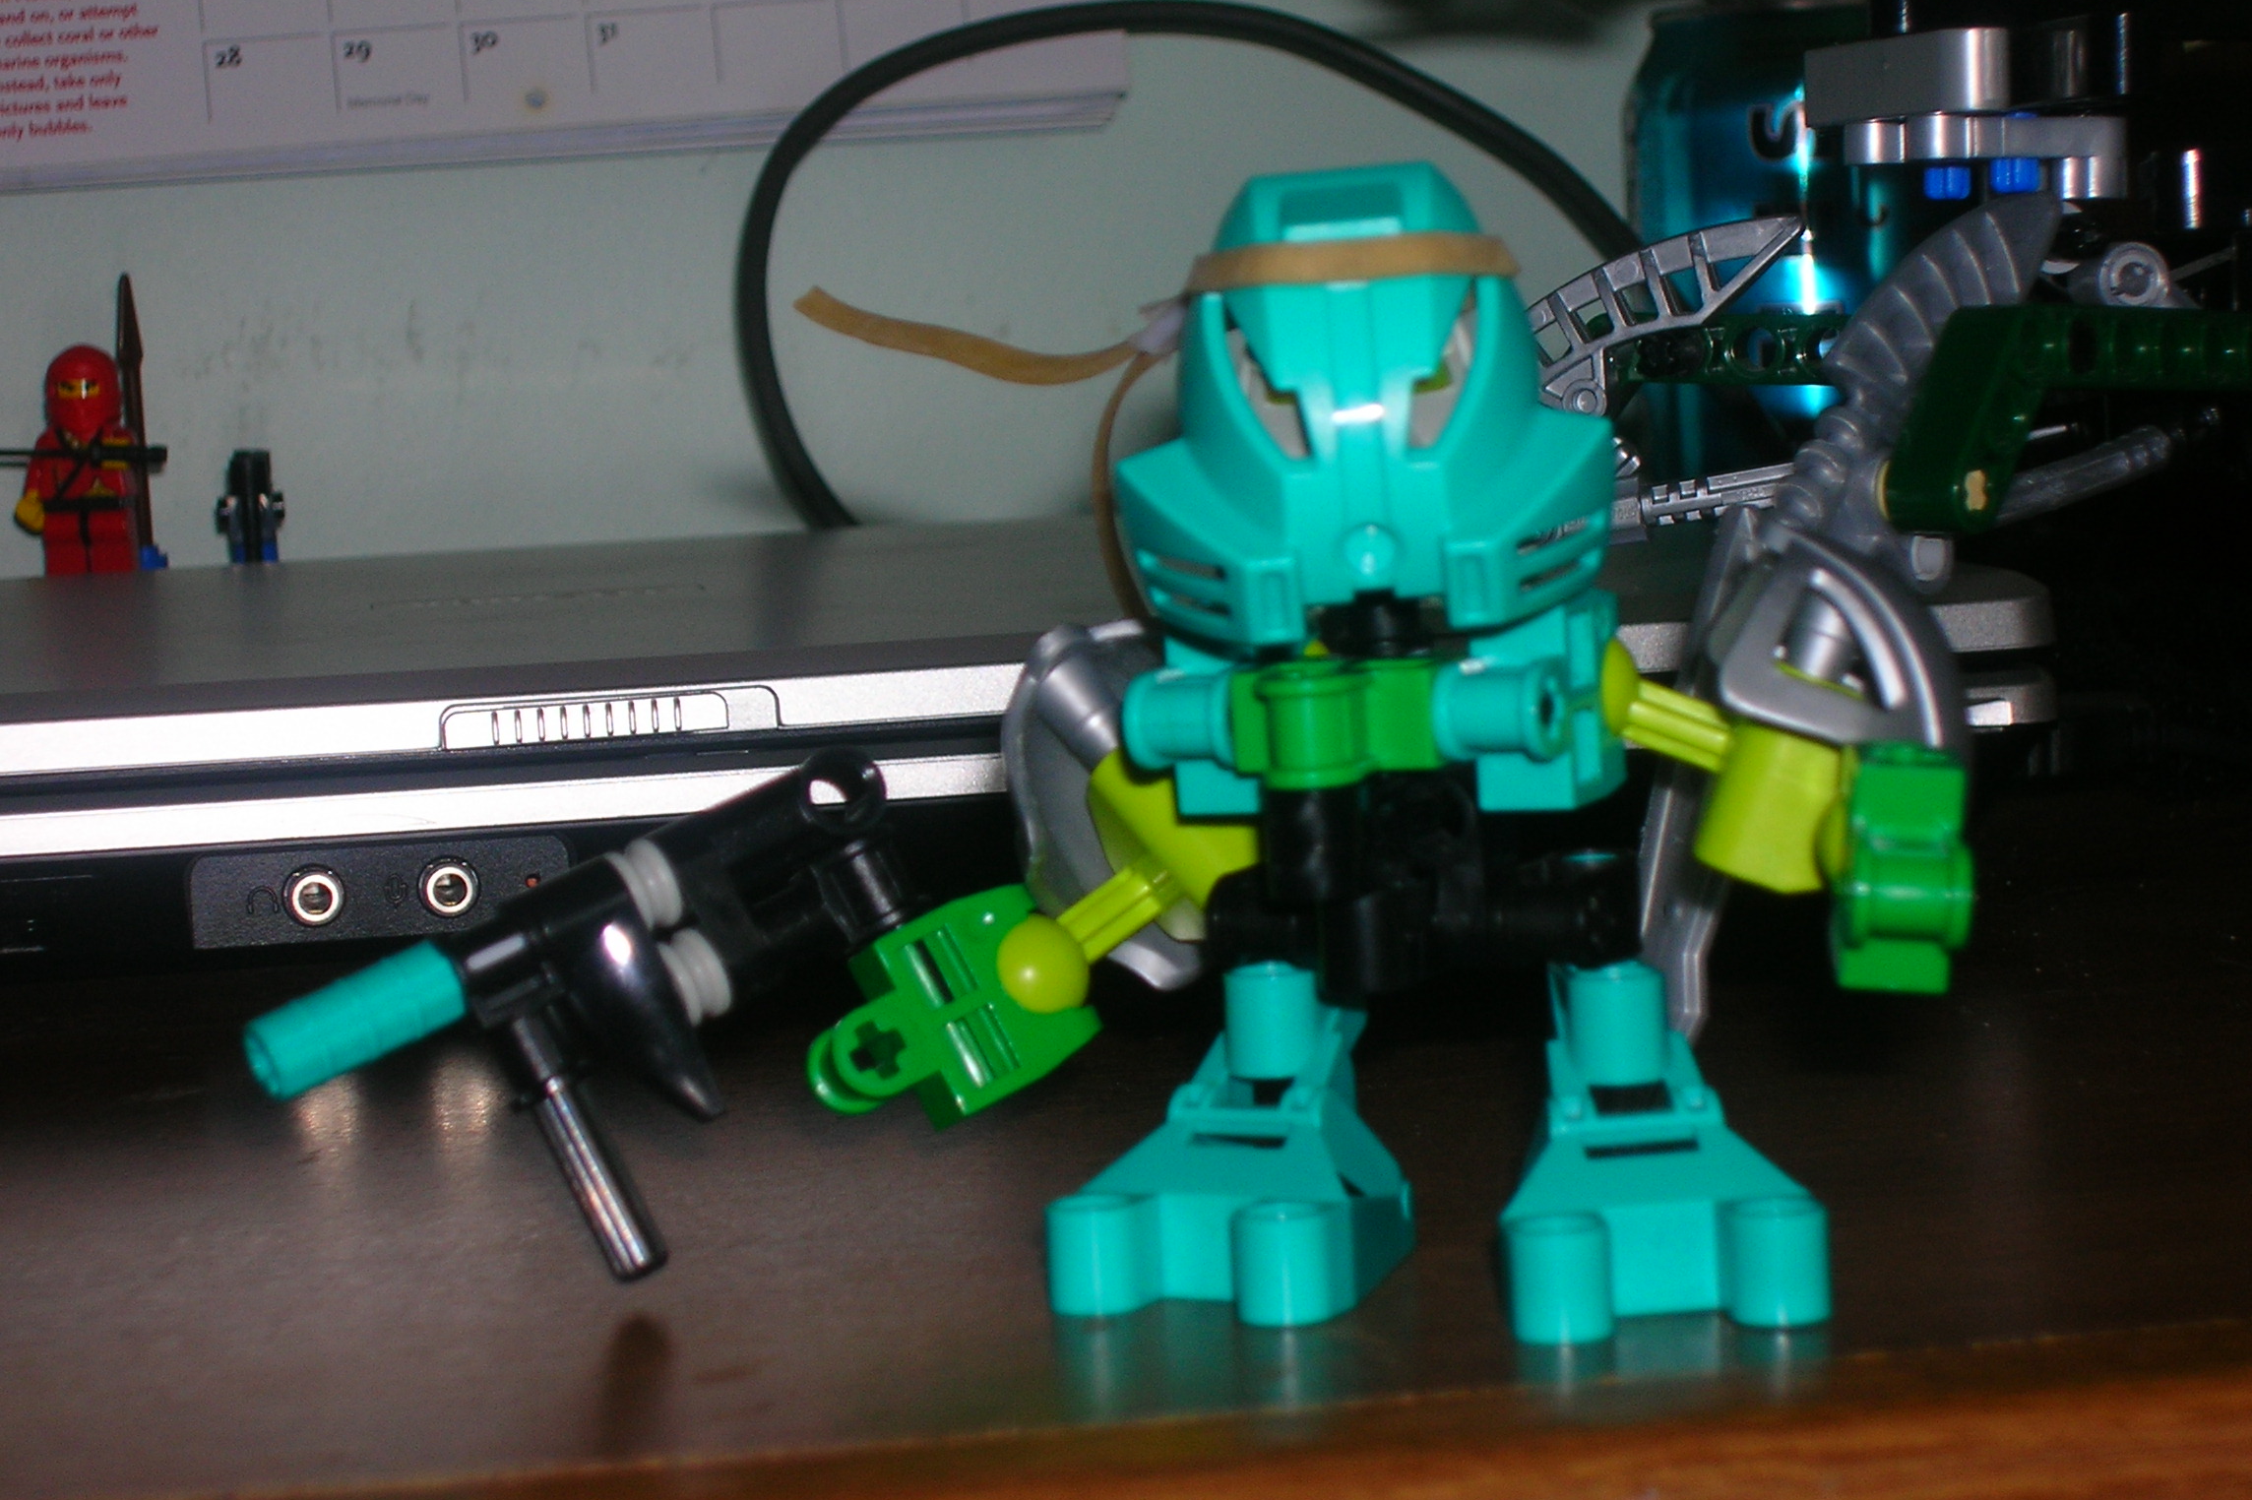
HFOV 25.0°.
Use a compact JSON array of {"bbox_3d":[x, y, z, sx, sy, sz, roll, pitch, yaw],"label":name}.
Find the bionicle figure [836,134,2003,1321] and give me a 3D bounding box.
[{"bbox_3d":[0.019,-0.003,0.403,0.094,0.087,0.066,-2,6,8],"label":"bionicle figure"}]

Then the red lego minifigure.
[{"bbox_3d":[-0.189,-0.052,0.920,0.023,0.043,0.015,-4,6,-8],"label":"red lego minifigure"}]

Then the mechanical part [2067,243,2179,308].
[{"bbox_3d":[0.108,-0.051,0.550,0.014,0.009,0.009,-2,6,10],"label":"mechanical part"}]

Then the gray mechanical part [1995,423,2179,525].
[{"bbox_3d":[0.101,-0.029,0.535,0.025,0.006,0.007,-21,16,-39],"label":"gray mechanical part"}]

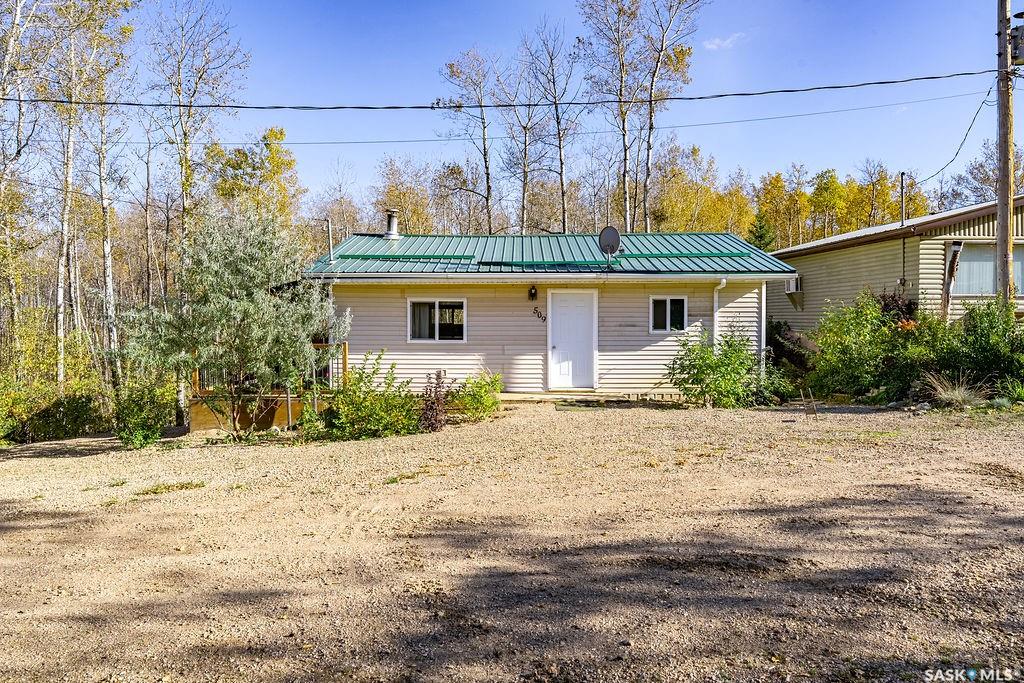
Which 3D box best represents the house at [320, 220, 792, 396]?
[{"bbox_3d":[0.830,-0.880,19.100,10.100,4.150,8.700,0,0,0],"label":"house"}]

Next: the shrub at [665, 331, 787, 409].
[{"bbox_3d":[4.253,0.529,14.100,2.458,1.494,1.600,0,0,0],"label":"shrub"}]

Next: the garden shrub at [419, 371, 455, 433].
[{"bbox_3d":[-1.320,1.048,12.600,0.602,1.069,0.650,0,0,0],"label":"garden shrub"}]

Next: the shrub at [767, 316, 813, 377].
[{"bbox_3d":[6.500,0.300,17.000,1.300,1.700,1.250,0,0,0],"label":"shrub"}]

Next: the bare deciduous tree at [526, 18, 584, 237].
[{"bbox_3d":[1.713,-5.658,28.000,2.283,14.117,2.283,0,0,0],"label":"bare deciduous tree"}]

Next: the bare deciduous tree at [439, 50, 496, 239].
[{"bbox_3d":[-1.779,-5.027,27.800,2.189,12.853,2.189,0,0,0],"label":"bare deciduous tree"}]

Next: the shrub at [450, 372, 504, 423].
[{"bbox_3d":[-0.640,1.002,13.200,1.002,0.927,0.950,0,0,0],"label":"shrub"}]

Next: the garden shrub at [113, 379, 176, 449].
[{"bbox_3d":[-6.769,1.297,13.100,1.179,1.231,1.100,0,0,0],"label":"garden shrub"}]

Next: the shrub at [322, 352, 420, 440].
[{"bbox_3d":[-2.469,0.930,12.500,1.722,1.474,1.500,0,0,0],"label":"shrub"}]

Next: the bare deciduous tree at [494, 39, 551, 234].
[{"bbox_3d":[0.377,-5.268,28.200,2.141,13.335,2.141,0,0,0],"label":"bare deciduous tree"}]

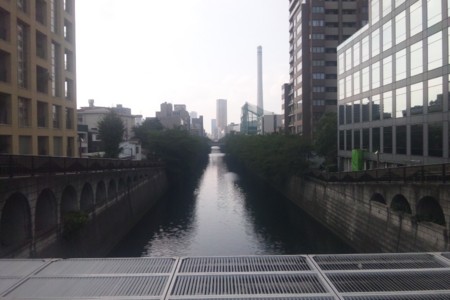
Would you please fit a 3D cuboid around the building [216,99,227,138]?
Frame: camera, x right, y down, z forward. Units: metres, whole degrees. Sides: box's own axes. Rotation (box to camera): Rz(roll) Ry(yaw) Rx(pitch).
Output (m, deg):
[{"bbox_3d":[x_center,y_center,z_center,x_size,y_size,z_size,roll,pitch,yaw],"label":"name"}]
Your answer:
[{"bbox_3d":[-12.337,-94.816,1198.378,32.000,147.133,30.000,-1,1,-2],"label":"building"}]

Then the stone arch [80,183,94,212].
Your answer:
[{"bbox_3d":[-10.491,3.687,26.891,0.550,2.475,2.750,-1,1,-2],"label":"stone arch"}]

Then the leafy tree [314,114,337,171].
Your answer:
[{"bbox_3d":[16.856,-1.483,60.500,4.200,9.533,4.200,-1,1,-2],"label":"leafy tree"}]

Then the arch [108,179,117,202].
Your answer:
[{"bbox_3d":[-10.684,3.799,33.593,0.550,2.162,2.700,-1,1,-2],"label":"arch"}]

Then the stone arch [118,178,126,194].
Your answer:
[{"bbox_3d":[-10.782,3.823,36.992,0.550,1.766,2.700,-1,1,-2],"label":"stone arch"}]

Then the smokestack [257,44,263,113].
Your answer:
[{"bbox_3d":[53.435,-82.686,555.136,9.300,150.728,9.300,-1,1,-2],"label":"smokestack"}]

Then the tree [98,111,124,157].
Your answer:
[{"bbox_3d":[-15.206,-1.092,48.564,3.500,8.381,3.500,-1,1,-2],"label":"tree"}]

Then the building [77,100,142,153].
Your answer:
[{"bbox_3d":[-26.735,-3.147,82.675,10.500,12.843,11.500,0,1,24],"label":"building"}]

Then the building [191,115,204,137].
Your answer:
[{"bbox_3d":[-28.754,-18.715,363.996,11.500,32.041,15.000,-1,1,-2],"label":"building"}]

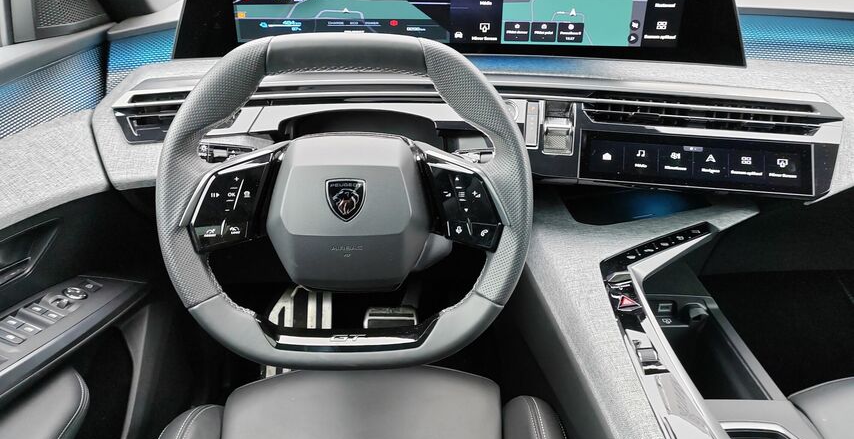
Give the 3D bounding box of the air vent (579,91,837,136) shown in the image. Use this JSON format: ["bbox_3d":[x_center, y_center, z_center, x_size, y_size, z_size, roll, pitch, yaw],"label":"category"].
[{"bbox_3d":[0.316,-0.121,0.762,0.272,0.036,0.035,5,27,8],"label":"air vent"}]

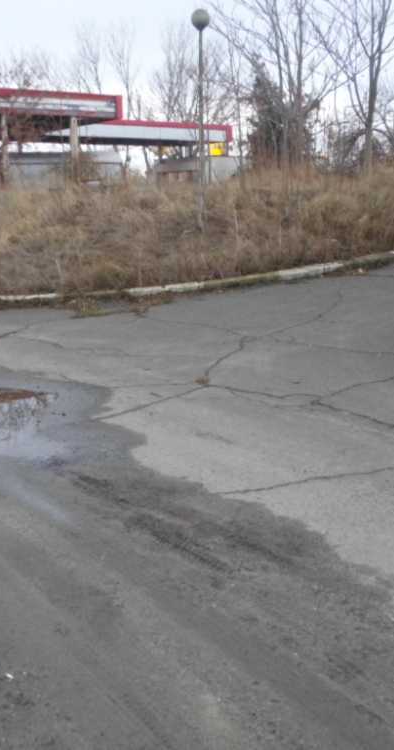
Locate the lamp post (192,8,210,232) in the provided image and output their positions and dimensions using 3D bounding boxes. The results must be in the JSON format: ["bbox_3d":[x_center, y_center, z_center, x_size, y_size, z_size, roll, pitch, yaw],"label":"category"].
[{"bbox_3d":[0.094,-5.863,17.000,0.430,5.024,0.430,-1,14,0],"label":"lamp post"}]

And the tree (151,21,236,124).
[{"bbox_3d":[-0.233,-16.647,48.000,5.300,12.481,5.000,-1,14,0],"label":"tree"}]

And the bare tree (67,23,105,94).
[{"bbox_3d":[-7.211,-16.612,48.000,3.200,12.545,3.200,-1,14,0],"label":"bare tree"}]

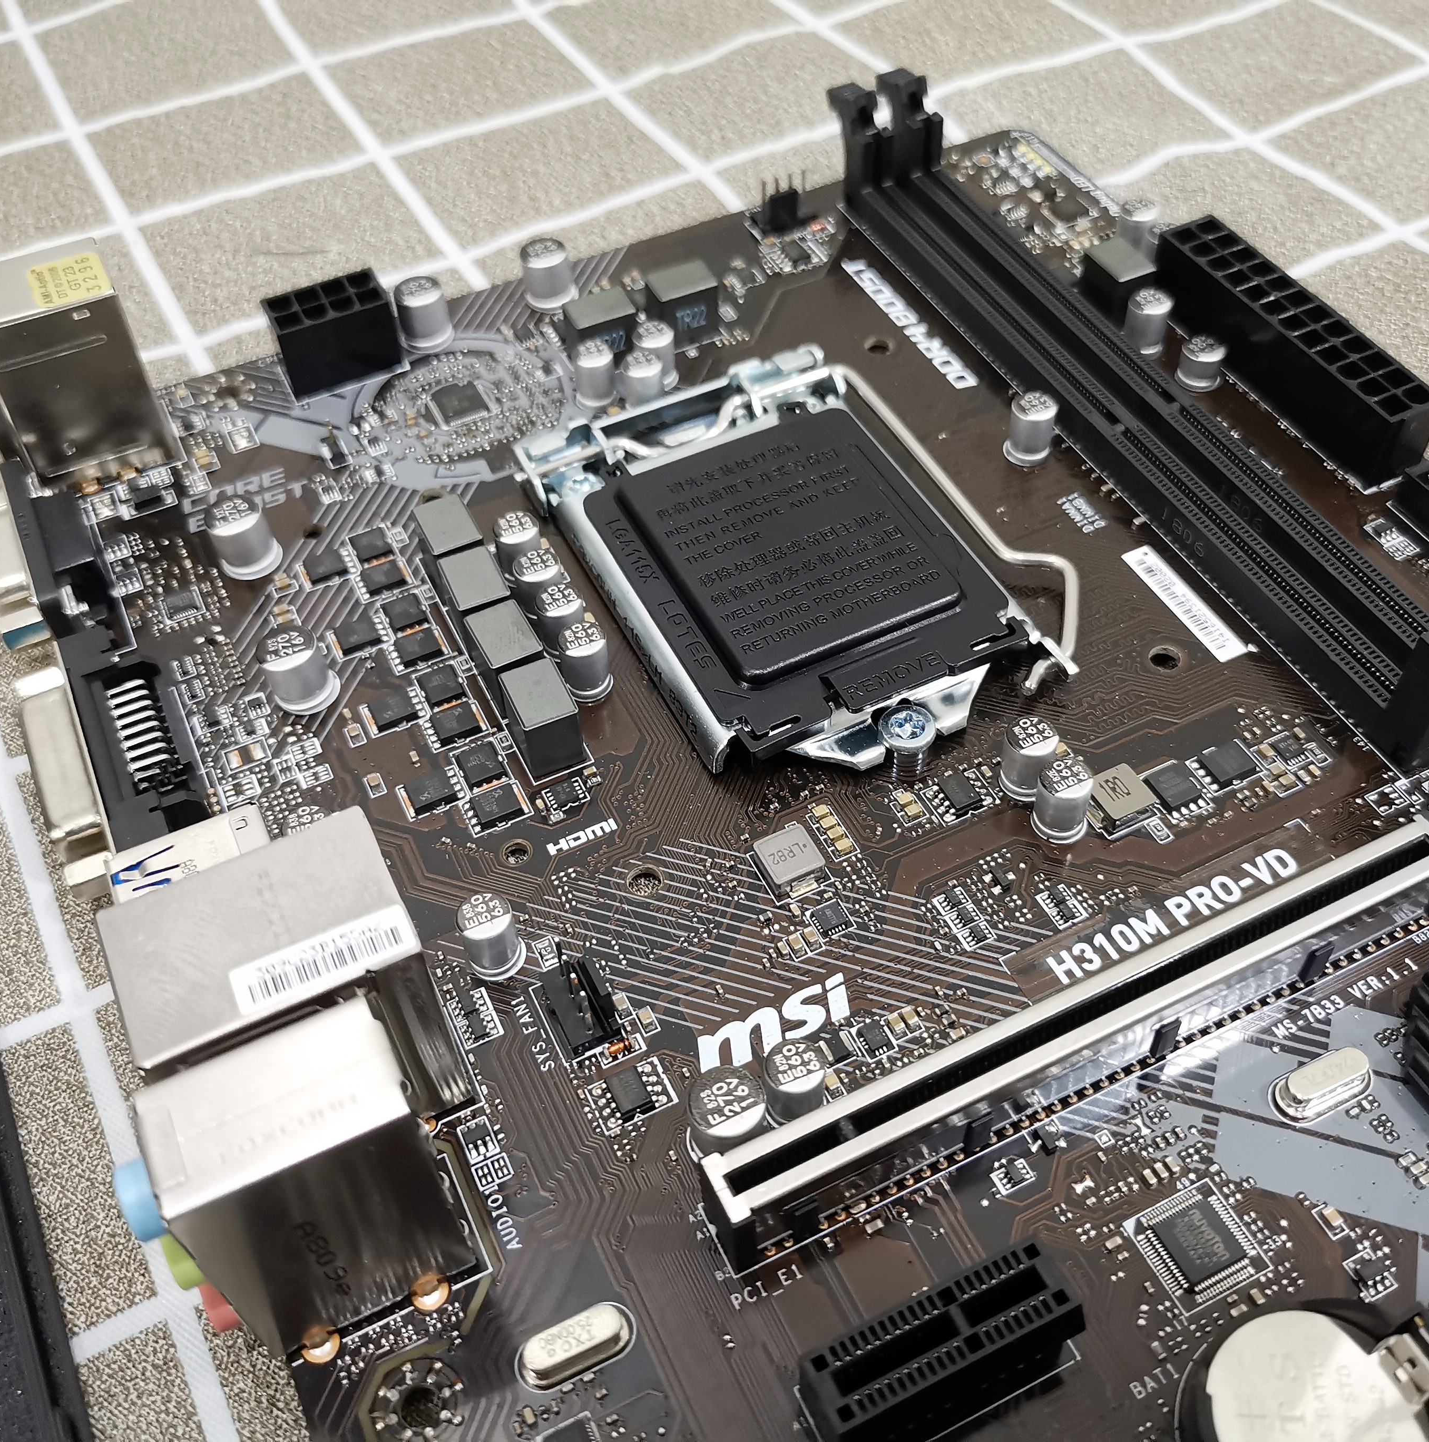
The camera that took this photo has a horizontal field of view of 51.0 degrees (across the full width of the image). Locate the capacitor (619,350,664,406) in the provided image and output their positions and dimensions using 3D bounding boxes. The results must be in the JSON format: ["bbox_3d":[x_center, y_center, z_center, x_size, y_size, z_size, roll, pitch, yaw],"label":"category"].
[{"bbox_3d":[-0.011,-0.051,0.229,0.006,0.008,0.006,-22,53,-15],"label":"capacitor"}]

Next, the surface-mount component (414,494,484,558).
[{"bbox_3d":[-0.036,-0.024,0.207,0.007,0.009,0.010,-22,53,-15],"label":"surface-mount component"}]

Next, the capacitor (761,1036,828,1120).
[{"bbox_3d":[0.008,0.038,0.157,0.006,0.008,0.006,-1,51,1],"label":"capacitor"}]

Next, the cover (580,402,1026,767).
[{"bbox_3d":[0.010,-0.022,0.202,0.043,0.004,0.056,-22,53,-15],"label":"cover"}]

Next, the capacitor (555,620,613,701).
[{"bbox_3d":[-0.017,-0.008,0.194,0.006,0.009,0.006,-1,51,1],"label":"capacitor"}]

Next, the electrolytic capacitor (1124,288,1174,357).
[{"bbox_3d":[0.068,-0.062,0.234,0.006,0.008,0.006,-1,51,2],"label":"electrolytic capacitor"}]

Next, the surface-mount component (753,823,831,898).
[{"bbox_3d":[0.009,0.017,0.177,0.006,0.003,0.007,-22,54,-15],"label":"surface-mount component"}]

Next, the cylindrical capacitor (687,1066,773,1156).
[{"bbox_3d":[0.001,0.041,0.155,0.008,0.008,0.008,-1,51,1],"label":"cylindrical capacitor"}]

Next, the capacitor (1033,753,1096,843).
[{"bbox_3d":[0.041,0.009,0.178,0.006,0.008,0.006,-1,51,2],"label":"capacitor"}]

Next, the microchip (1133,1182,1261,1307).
[{"bbox_3d":[0.048,0.051,0.148,0.009,0.002,0.009,-22,53,-15],"label":"microchip"}]

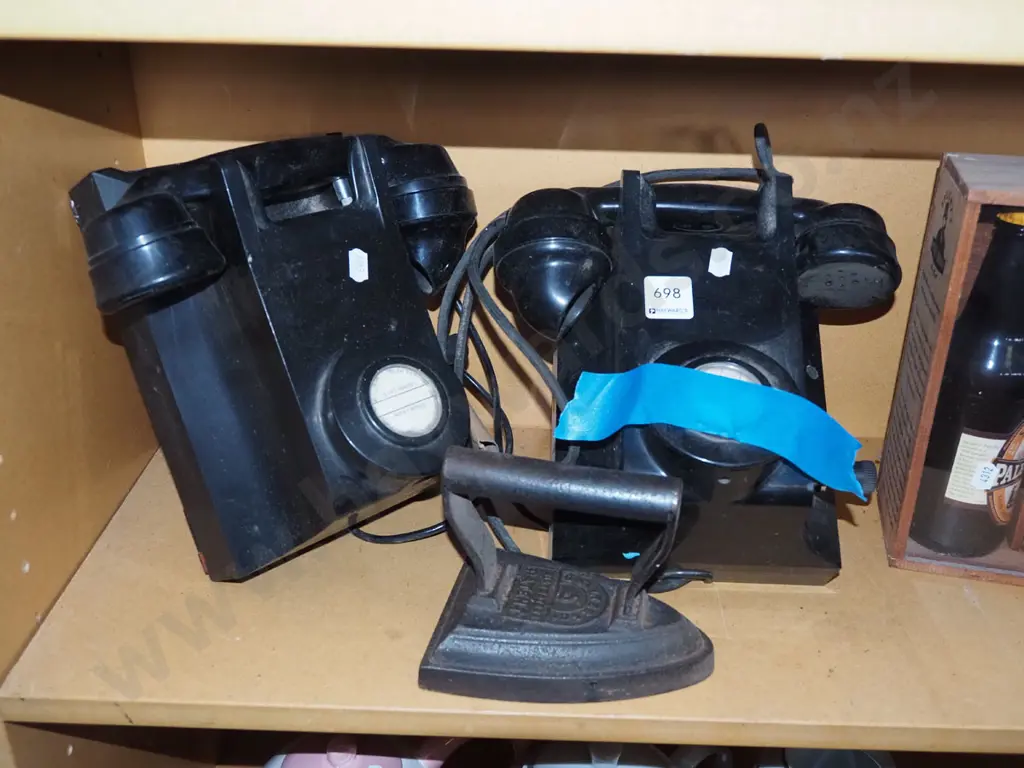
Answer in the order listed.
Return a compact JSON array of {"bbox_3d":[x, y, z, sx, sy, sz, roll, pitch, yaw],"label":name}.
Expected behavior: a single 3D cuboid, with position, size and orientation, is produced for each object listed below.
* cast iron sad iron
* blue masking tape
[{"bbox_3d":[0.038,0.095,0.502,0.152,0.117,0.101,7,27,10],"label":"cast iron sad iron"},{"bbox_3d":[0.112,0.025,0.541,0.178,0.066,0.050,12,-10,14],"label":"blue masking tape"}]

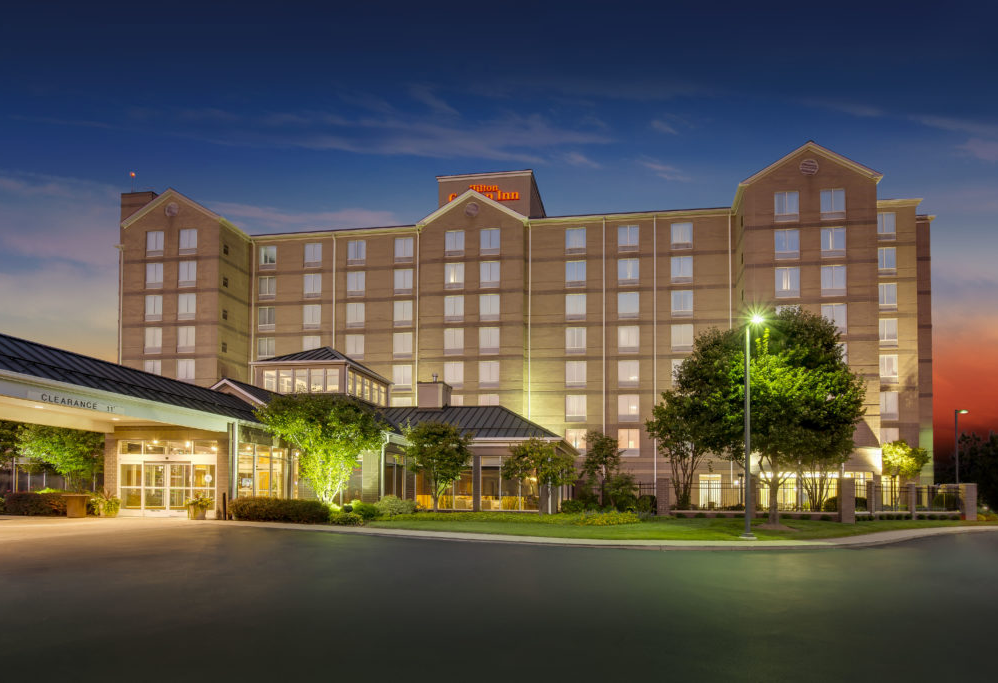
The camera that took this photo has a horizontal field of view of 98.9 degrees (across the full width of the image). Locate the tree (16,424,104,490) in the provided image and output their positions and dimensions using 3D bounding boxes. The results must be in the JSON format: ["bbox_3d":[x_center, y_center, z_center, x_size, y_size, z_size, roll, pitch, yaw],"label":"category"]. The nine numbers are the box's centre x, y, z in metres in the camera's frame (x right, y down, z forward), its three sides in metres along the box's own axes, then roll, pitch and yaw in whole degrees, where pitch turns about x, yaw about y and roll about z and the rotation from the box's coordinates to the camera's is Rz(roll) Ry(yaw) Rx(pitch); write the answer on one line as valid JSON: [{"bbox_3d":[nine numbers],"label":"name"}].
[{"bbox_3d":[-19.320,5.331,18.800,3.000,3.900,3.000,0,-4,6],"label":"tree"}]

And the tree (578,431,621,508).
[{"bbox_3d":[5.423,6.839,22.800,2.250,4.100,2.250,0,-4,6],"label":"tree"}]

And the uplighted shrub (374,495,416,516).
[{"bbox_3d":[-4.163,6.534,17.000,1.600,0.880,1.500,0,-4,6],"label":"uplighted shrub"}]

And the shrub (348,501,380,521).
[{"bbox_3d":[-5.012,6.297,15.900,1.050,0.740,1.000,0,-4,6],"label":"shrub"}]

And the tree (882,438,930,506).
[{"bbox_3d":[21.435,7.013,22.500,2.550,3.800,2.500,0,-2,5],"label":"tree"}]

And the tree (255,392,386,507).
[{"bbox_3d":[-7.112,4.462,17.000,5.200,4.700,4.700,0,-2,5],"label":"tree"}]

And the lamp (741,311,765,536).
[{"bbox_3d":[6.727,2.264,11.190,0.500,6.050,0.900,1,-2,-18],"label":"lamp"}]

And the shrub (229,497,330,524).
[{"bbox_3d":[-7.874,5.963,15.100,3.250,0.800,1.100,-1,-4,12],"label":"shrub"}]

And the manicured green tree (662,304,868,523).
[{"bbox_3d":[9.027,2.565,14.400,6.400,7.300,6.000,0,-2,5],"label":"manicured green tree"}]

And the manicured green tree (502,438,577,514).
[{"bbox_3d":[1.803,6.011,19.000,3.400,3.450,3.100,0,-2,5],"label":"manicured green tree"}]

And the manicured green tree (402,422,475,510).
[{"bbox_3d":[-2.677,5.625,19.200,3.100,4.100,3.000,0,-4,6],"label":"manicured green tree"}]

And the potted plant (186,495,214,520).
[{"bbox_3d":[-10.950,6.069,15.600,0.850,0.950,0.850,0,-4,6],"label":"potted plant"}]

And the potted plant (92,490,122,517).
[{"bbox_3d":[-15.801,6.522,17.200,1.150,1.120,1.100,0,-2,5],"label":"potted plant"}]

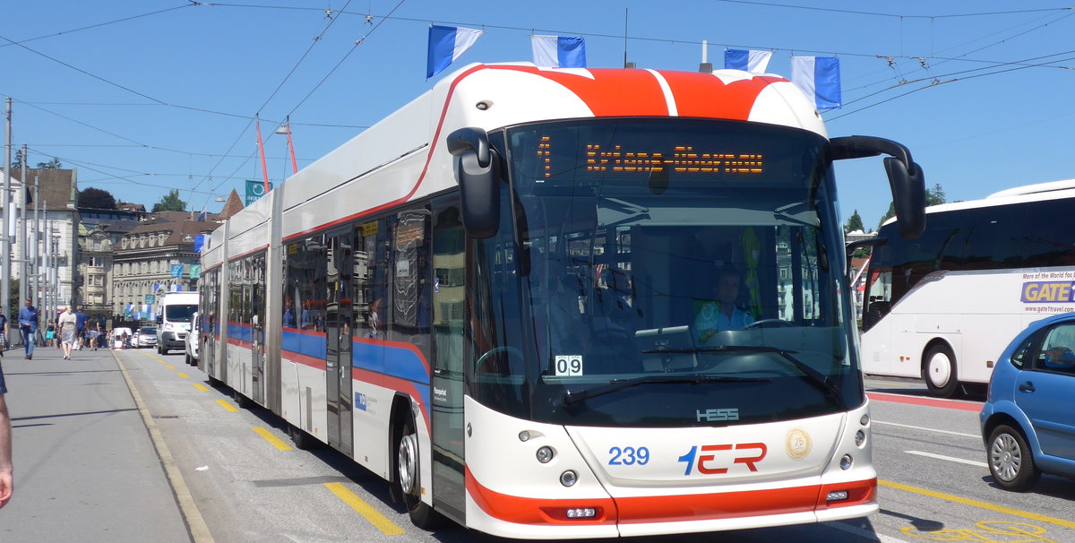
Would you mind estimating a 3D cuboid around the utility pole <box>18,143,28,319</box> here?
[{"bbox_3d":[-24.486,-1.258,68.000,0.310,9.600,0.310,1,-2,-17],"label":"utility pole"}]

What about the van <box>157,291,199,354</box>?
[{"bbox_3d":[-14.360,2.110,58.250,2.050,2.520,5.700,1,-2,-17],"label":"van"}]

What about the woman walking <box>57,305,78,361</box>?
[{"bbox_3d":[-13.979,1.826,42.500,0.560,1.650,0.400,0,-1,-17],"label":"woman walking"}]

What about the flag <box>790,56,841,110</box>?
[{"bbox_3d":[4.517,-3.063,23.200,0.860,0.870,0.160,0,-1,-17],"label":"flag"}]

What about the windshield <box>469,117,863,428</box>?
[{"bbox_3d":[0.861,-0.011,8.936,2.500,1.900,0.700,-1,-1,-17],"label":"windshield"}]

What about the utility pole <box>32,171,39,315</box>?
[{"bbox_3d":[-23.684,-0.487,67.500,0.260,7.970,0.260,0,-1,-17],"label":"utility pole"}]

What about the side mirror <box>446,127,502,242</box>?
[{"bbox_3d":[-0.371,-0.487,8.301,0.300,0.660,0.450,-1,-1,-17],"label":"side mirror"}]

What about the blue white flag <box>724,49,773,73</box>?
[{"bbox_3d":[3.611,-3.374,24.400,0.900,0.900,0.150,1,-2,-17],"label":"blue white flag"}]

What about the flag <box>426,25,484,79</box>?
[{"bbox_3d":[-1.228,-3.281,21.400,0.840,0.820,0.300,0,-1,-17],"label":"flag"}]

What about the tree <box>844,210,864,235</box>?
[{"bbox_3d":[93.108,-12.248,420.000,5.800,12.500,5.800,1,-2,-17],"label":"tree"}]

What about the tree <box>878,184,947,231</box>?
[{"bbox_3d":[91.857,-13.938,350.000,16.000,15.000,14.000,1,-2,-17],"label":"tree"}]

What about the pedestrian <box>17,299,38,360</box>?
[{"bbox_3d":[-15.116,1.715,42.400,0.560,1.800,0.420,1,-2,-17],"label":"pedestrian"}]

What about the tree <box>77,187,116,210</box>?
[{"bbox_3d":[-138.702,-20.460,450.000,12.000,12.000,12.000,0,-1,-17],"label":"tree"}]

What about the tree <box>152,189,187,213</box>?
[{"bbox_3d":[-115.844,-20.177,450.000,10.700,12.000,10.700,0,-1,-17],"label":"tree"}]

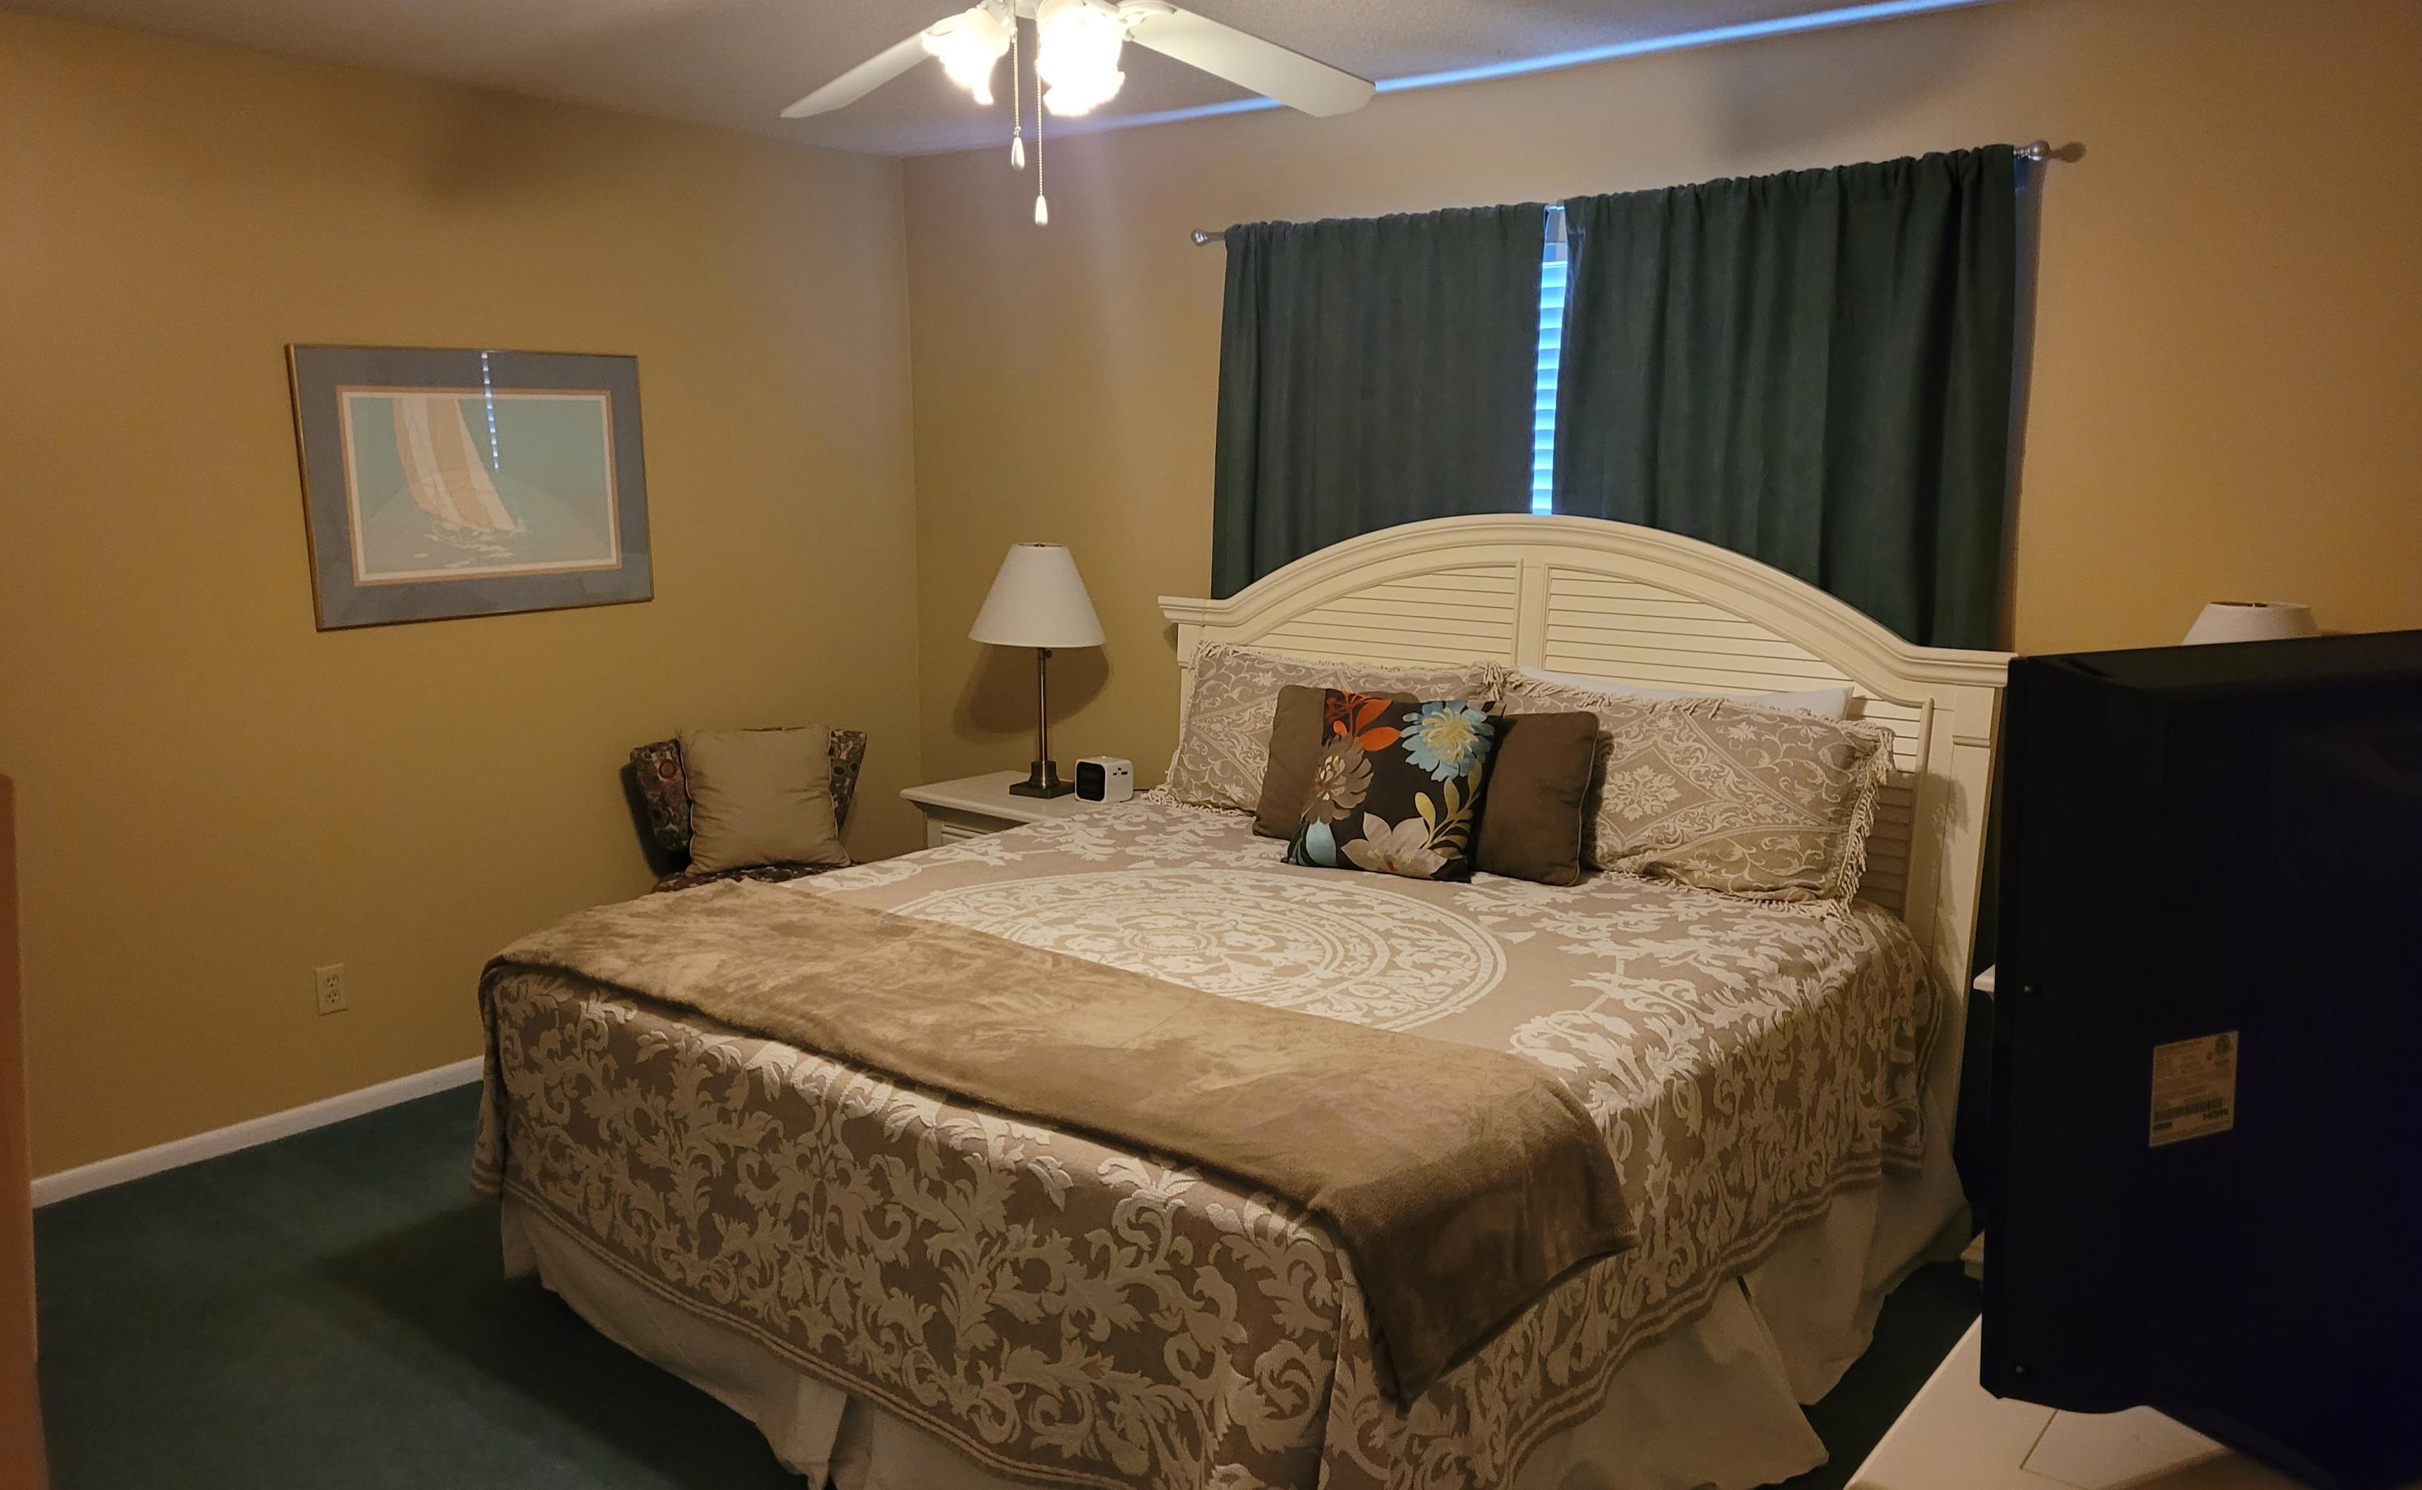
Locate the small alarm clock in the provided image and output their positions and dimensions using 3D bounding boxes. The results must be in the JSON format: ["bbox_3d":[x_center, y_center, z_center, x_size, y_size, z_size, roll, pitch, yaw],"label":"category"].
[{"bbox_3d":[-0.289,0.097,4.971,0.112,0.110,0.108,7,12,38],"label":"small alarm clock"}]

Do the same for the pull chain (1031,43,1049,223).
[{"bbox_3d":[-0.257,-0.932,2.763,0.020,0.285,0.020,0,9,0],"label":"pull chain"}]

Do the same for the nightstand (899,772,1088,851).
[{"bbox_3d":[-0.476,0.449,5.111,0.670,0.630,0.445,7,12,38],"label":"nightstand"}]

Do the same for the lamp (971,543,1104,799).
[{"bbox_3d":[-0.460,-0.207,5.030,0.375,0.690,0.375,0,9,0],"label":"lamp"}]

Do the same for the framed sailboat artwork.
[{"bbox_3d":[-1.776,-0.640,4.471,0.027,0.642,0.893,7,12,38],"label":"framed sailboat artwork"}]

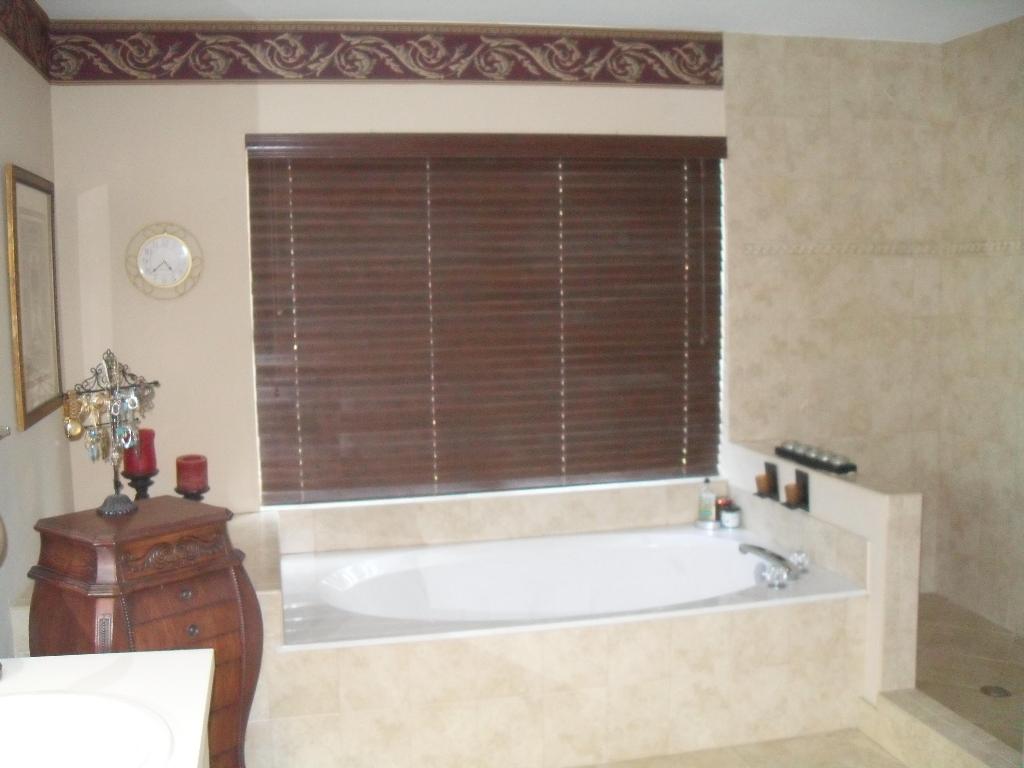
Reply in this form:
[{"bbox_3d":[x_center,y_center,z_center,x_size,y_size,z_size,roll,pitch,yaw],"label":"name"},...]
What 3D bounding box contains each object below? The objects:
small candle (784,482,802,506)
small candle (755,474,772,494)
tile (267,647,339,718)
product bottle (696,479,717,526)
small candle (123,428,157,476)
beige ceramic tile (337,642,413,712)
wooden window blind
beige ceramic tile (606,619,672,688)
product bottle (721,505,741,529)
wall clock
[{"bbox_3d":[1.005,0.395,3.703,0.057,0.070,0.057,-2,6,-12],"label":"small candle"},{"bbox_3d":[0.955,0.378,3.932,0.057,0.070,0.057,-2,6,-12],"label":"small candle"},{"bbox_3d":[-0.588,0.850,2.928,0.202,0.199,0.012,-3,6,-12],"label":"tile"},{"bbox_3d":[0.796,0.486,4.223,0.070,0.185,0.055,-1,6,2],"label":"product bottle"},{"bbox_3d":[-1.257,0.232,3.500,0.103,0.148,0.103,-2,6,-12],"label":"small candle"},{"bbox_3d":[-0.394,0.844,2.968,0.201,0.201,0.012,-3,6,-12],"label":"beige ceramic tile"},{"bbox_3d":[-0.047,-0.263,4.082,1.880,1.390,0.080,-2,6,-12],"label":"wooden window blind"},{"bbox_3d":[0.386,0.812,3.134,0.204,0.202,0.012,-3,6,-12],"label":"beige ceramic tile"},{"bbox_3d":[0.890,0.539,4.218,0.080,0.086,0.080,-1,6,2],"label":"product bottle"},{"bbox_3d":[-1.256,-0.444,3.744,0.270,0.275,0.040,-2,6,-12],"label":"wall clock"}]

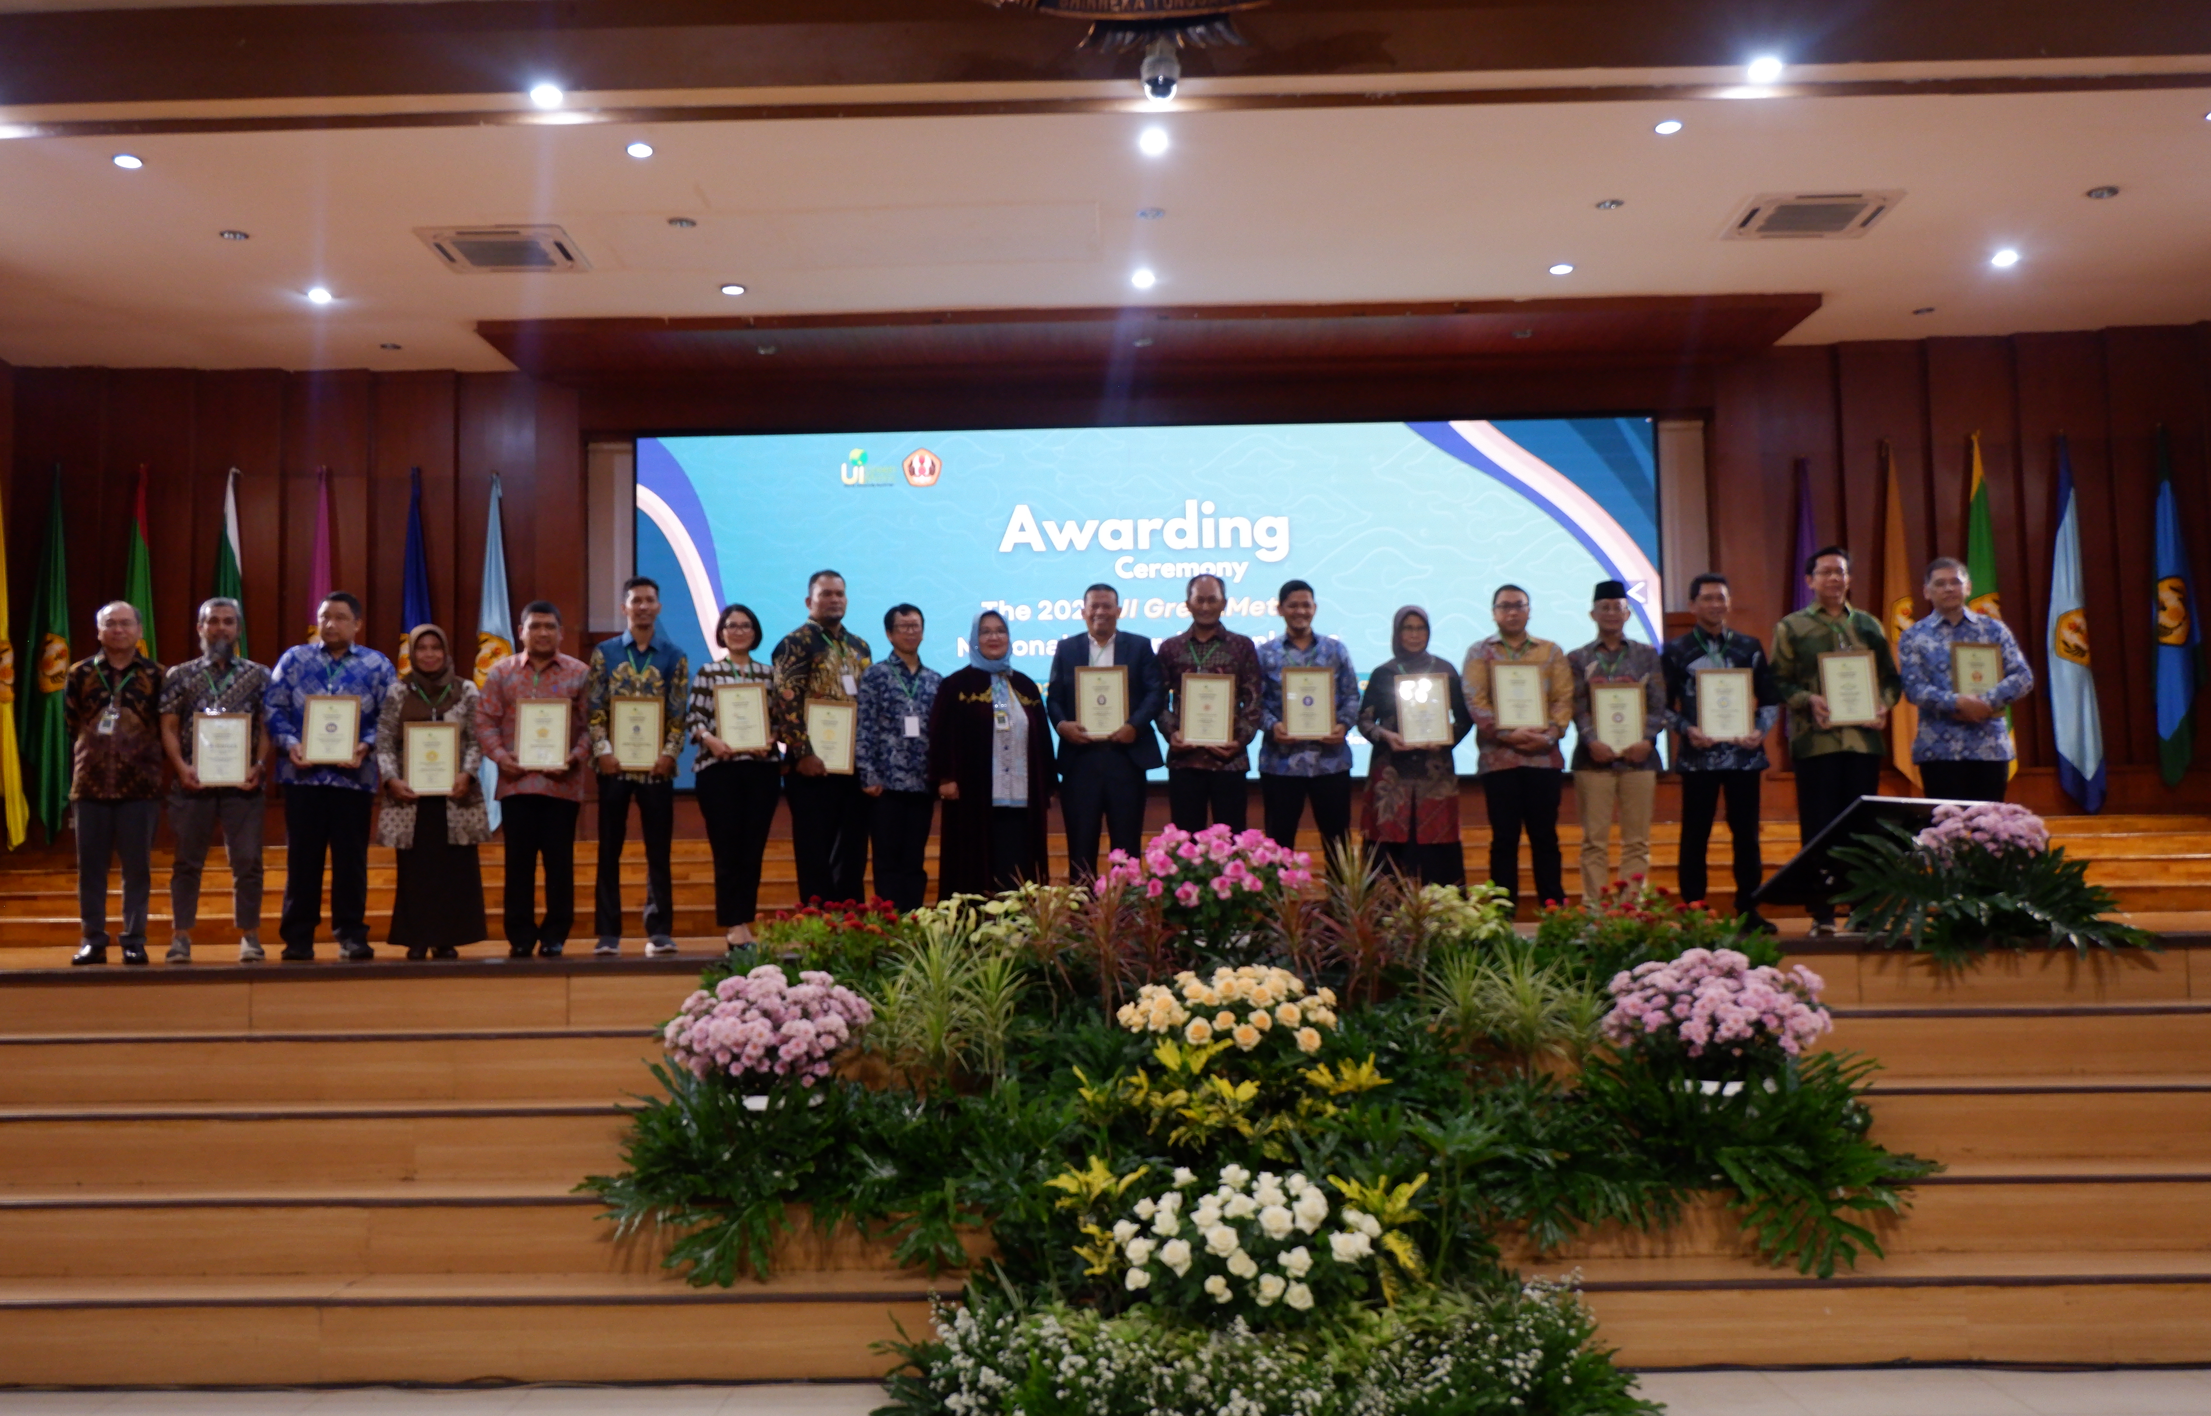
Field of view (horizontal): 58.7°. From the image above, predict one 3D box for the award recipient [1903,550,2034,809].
[{"bbox_3d":[3.973,0.161,9.004,0.550,1.710,0.400,-2,-5,17],"label":"award recipient"}]

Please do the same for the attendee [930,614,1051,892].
[{"bbox_3d":[-0.525,0.323,9.113,0.570,1.571,0.360,0,-5,-9],"label":"attendee"}]

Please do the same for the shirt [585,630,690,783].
[{"bbox_3d":[-2.171,-0.005,9.115,0.490,0.716,0.360,0,-5,-10],"label":"shirt"}]

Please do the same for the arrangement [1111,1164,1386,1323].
[{"bbox_3d":[0.508,1.904,6.963,0.950,0.480,0.650,-1,-5,1],"label":"arrangement"}]

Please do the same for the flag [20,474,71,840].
[{"bbox_3d":[-8.203,-0.420,15.212,0.360,2.948,0.210,-1,-5,-5],"label":"flag"}]

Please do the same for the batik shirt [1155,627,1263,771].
[{"bbox_3d":[0.487,-0.044,9.250,0.502,0.667,0.340,-1,-5,2],"label":"batik shirt"}]

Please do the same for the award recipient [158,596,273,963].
[{"bbox_3d":[-4.132,0.322,9.119,0.520,1.701,0.350,0,-5,-15],"label":"award recipient"}]

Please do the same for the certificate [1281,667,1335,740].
[{"bbox_3d":[0.939,-0.016,9.130,0.243,0.335,0.020,-2,-10,4],"label":"certificate"}]

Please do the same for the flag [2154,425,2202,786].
[{"bbox_3d":[8.125,-0.785,14.900,0.350,2.746,0.280,-2,-5,15],"label":"flag"}]

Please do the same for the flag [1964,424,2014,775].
[{"bbox_3d":[6.832,-0.787,15.200,0.350,2.693,0.280,-2,-5,13],"label":"flag"}]

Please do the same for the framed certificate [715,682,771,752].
[{"bbox_3d":[-1.689,0.040,9.150,0.243,0.335,0.020,-3,-16,-8],"label":"framed certificate"}]

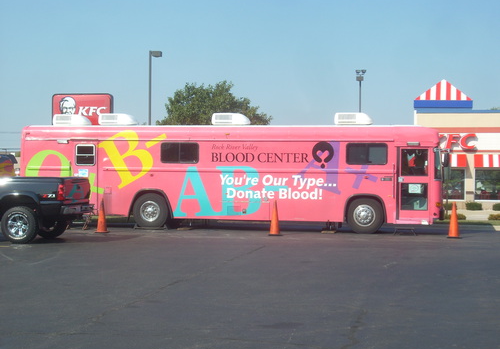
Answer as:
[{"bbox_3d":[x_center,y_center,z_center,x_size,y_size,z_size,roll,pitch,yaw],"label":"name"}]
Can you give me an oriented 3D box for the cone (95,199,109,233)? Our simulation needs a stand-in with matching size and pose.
[{"bbox_3d":[-3.931,1.088,24.600,0.370,0.914,0.370,0,0,-6],"label":"cone"}]

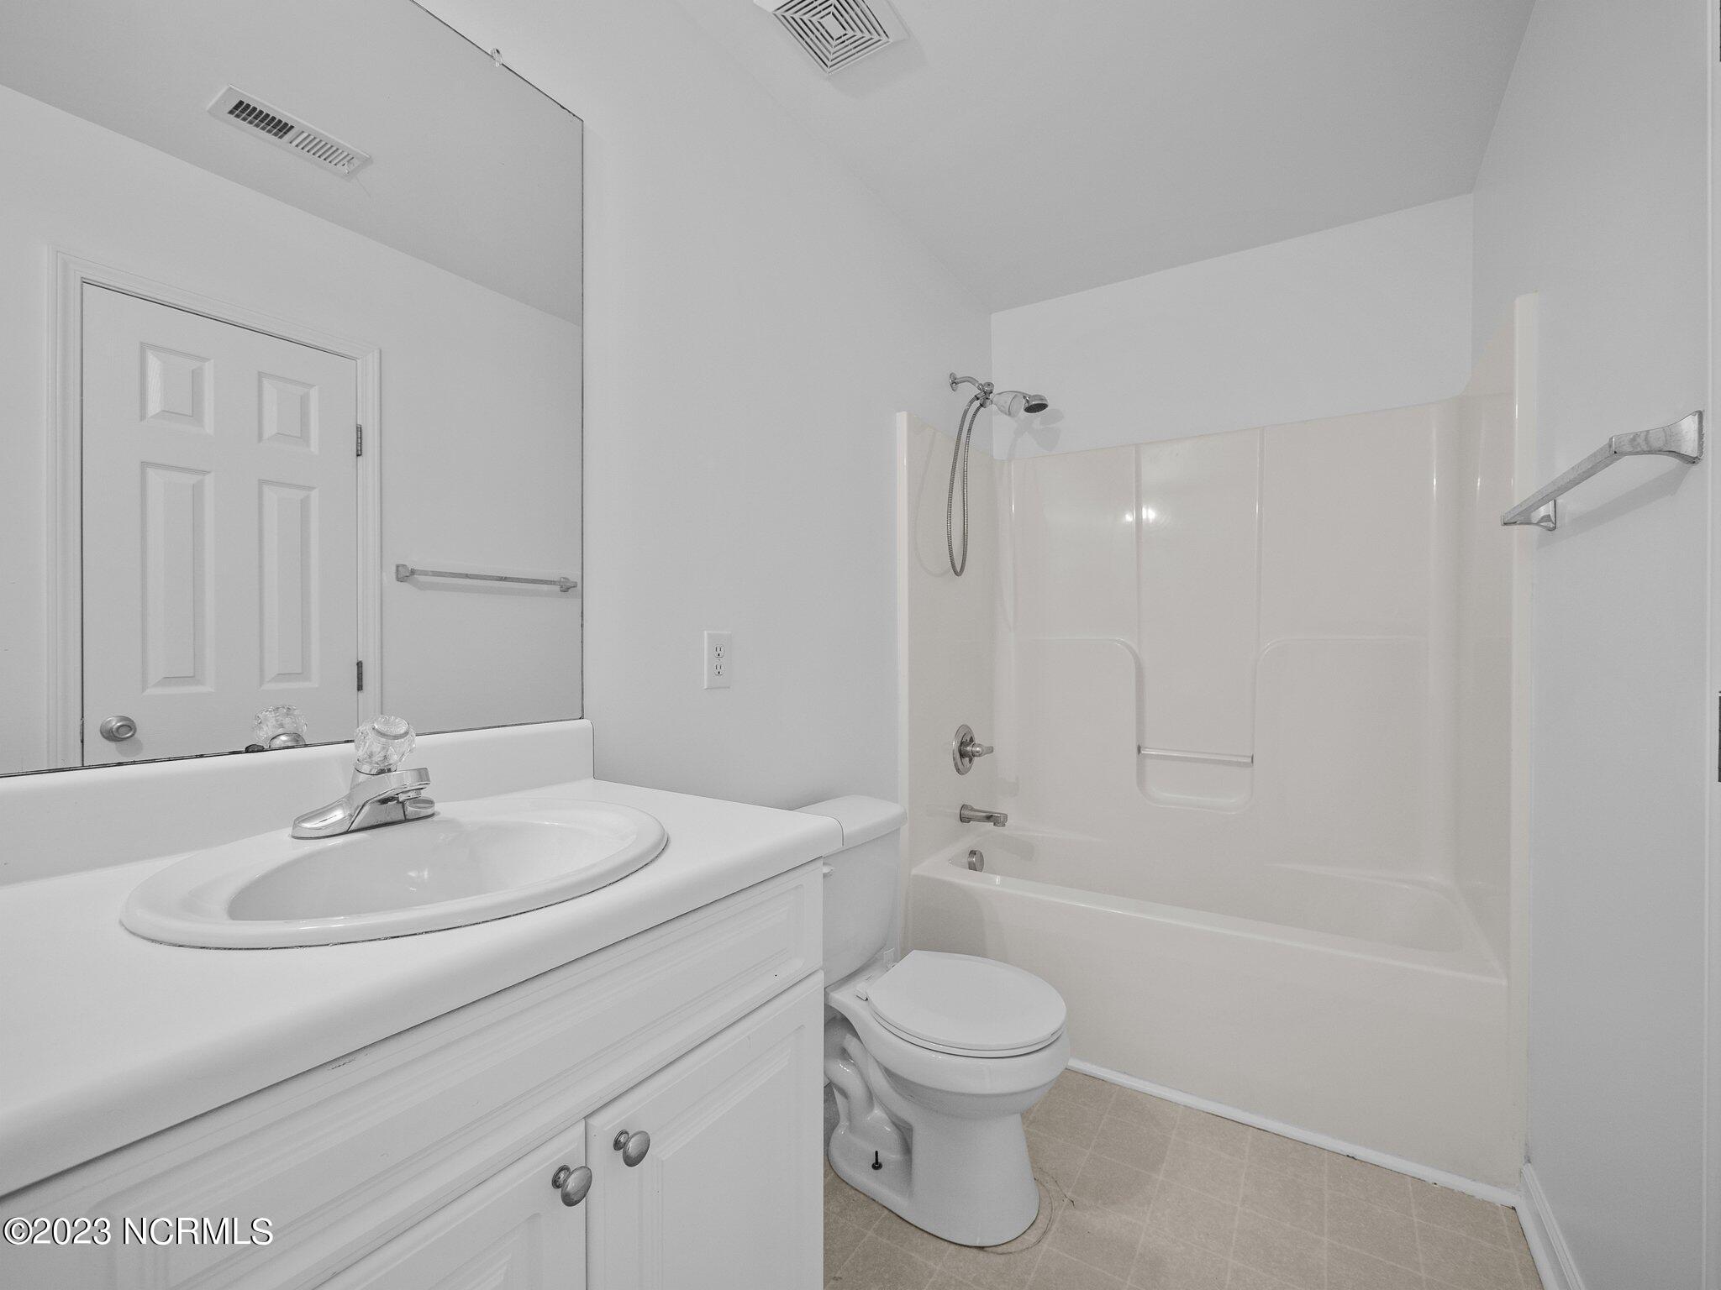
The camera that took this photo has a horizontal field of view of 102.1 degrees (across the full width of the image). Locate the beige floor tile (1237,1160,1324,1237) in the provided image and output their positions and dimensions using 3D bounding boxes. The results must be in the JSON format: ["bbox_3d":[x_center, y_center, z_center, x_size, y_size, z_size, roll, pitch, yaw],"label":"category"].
[{"bbox_3d":[0.885,1.163,1.459,0.151,0.008,0.154,0,0,33],"label":"beige floor tile"}]

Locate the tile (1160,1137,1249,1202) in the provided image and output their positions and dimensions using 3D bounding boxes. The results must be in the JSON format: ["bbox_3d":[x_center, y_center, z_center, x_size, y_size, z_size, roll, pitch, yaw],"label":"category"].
[{"bbox_3d":[0.759,1.163,1.541,0.151,0.008,0.154,0,0,33],"label":"tile"}]

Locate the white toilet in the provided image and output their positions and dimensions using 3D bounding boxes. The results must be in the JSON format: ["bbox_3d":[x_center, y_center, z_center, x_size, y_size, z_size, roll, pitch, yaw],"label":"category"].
[{"bbox_3d":[0.117,0.797,1.564,0.690,0.727,0.460,0,0,33],"label":"white toilet"}]

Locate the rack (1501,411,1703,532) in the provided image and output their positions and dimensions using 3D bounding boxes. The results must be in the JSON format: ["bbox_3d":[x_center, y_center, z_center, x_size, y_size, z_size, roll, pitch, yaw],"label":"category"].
[{"bbox_3d":[1.114,-0.245,1.083,0.078,0.057,0.630,0,0,33],"label":"rack"}]

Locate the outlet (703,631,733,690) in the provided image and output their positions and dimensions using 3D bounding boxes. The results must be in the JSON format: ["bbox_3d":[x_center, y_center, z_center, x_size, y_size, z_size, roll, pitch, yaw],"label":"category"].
[{"bbox_3d":[-0.314,0.035,1.550,0.008,0.123,0.077,0,0,33],"label":"outlet"}]

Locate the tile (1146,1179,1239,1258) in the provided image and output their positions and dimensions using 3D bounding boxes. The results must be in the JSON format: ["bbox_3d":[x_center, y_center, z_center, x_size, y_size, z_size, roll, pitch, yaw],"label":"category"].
[{"bbox_3d":[0.674,1.163,1.411,0.151,0.008,0.154,0,0,33],"label":"tile"}]

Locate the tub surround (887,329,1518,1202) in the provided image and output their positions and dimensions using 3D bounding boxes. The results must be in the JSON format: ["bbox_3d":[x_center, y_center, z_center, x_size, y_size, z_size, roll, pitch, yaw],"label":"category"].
[{"bbox_3d":[0.954,0.225,2.136,1.490,1.870,0.755,0,0,33],"label":"tub surround"}]

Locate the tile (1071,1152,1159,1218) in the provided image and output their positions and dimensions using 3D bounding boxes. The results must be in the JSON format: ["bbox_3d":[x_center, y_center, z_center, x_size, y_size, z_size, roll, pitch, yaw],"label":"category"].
[{"bbox_3d":[0.549,1.163,1.493,0.151,0.008,0.154,0,0,33],"label":"tile"}]

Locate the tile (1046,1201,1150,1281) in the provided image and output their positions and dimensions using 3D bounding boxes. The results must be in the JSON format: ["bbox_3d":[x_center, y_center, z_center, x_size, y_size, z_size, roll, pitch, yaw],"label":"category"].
[{"bbox_3d":[0.464,1.163,1.363,0.151,0.008,0.154,0,0,33],"label":"tile"}]

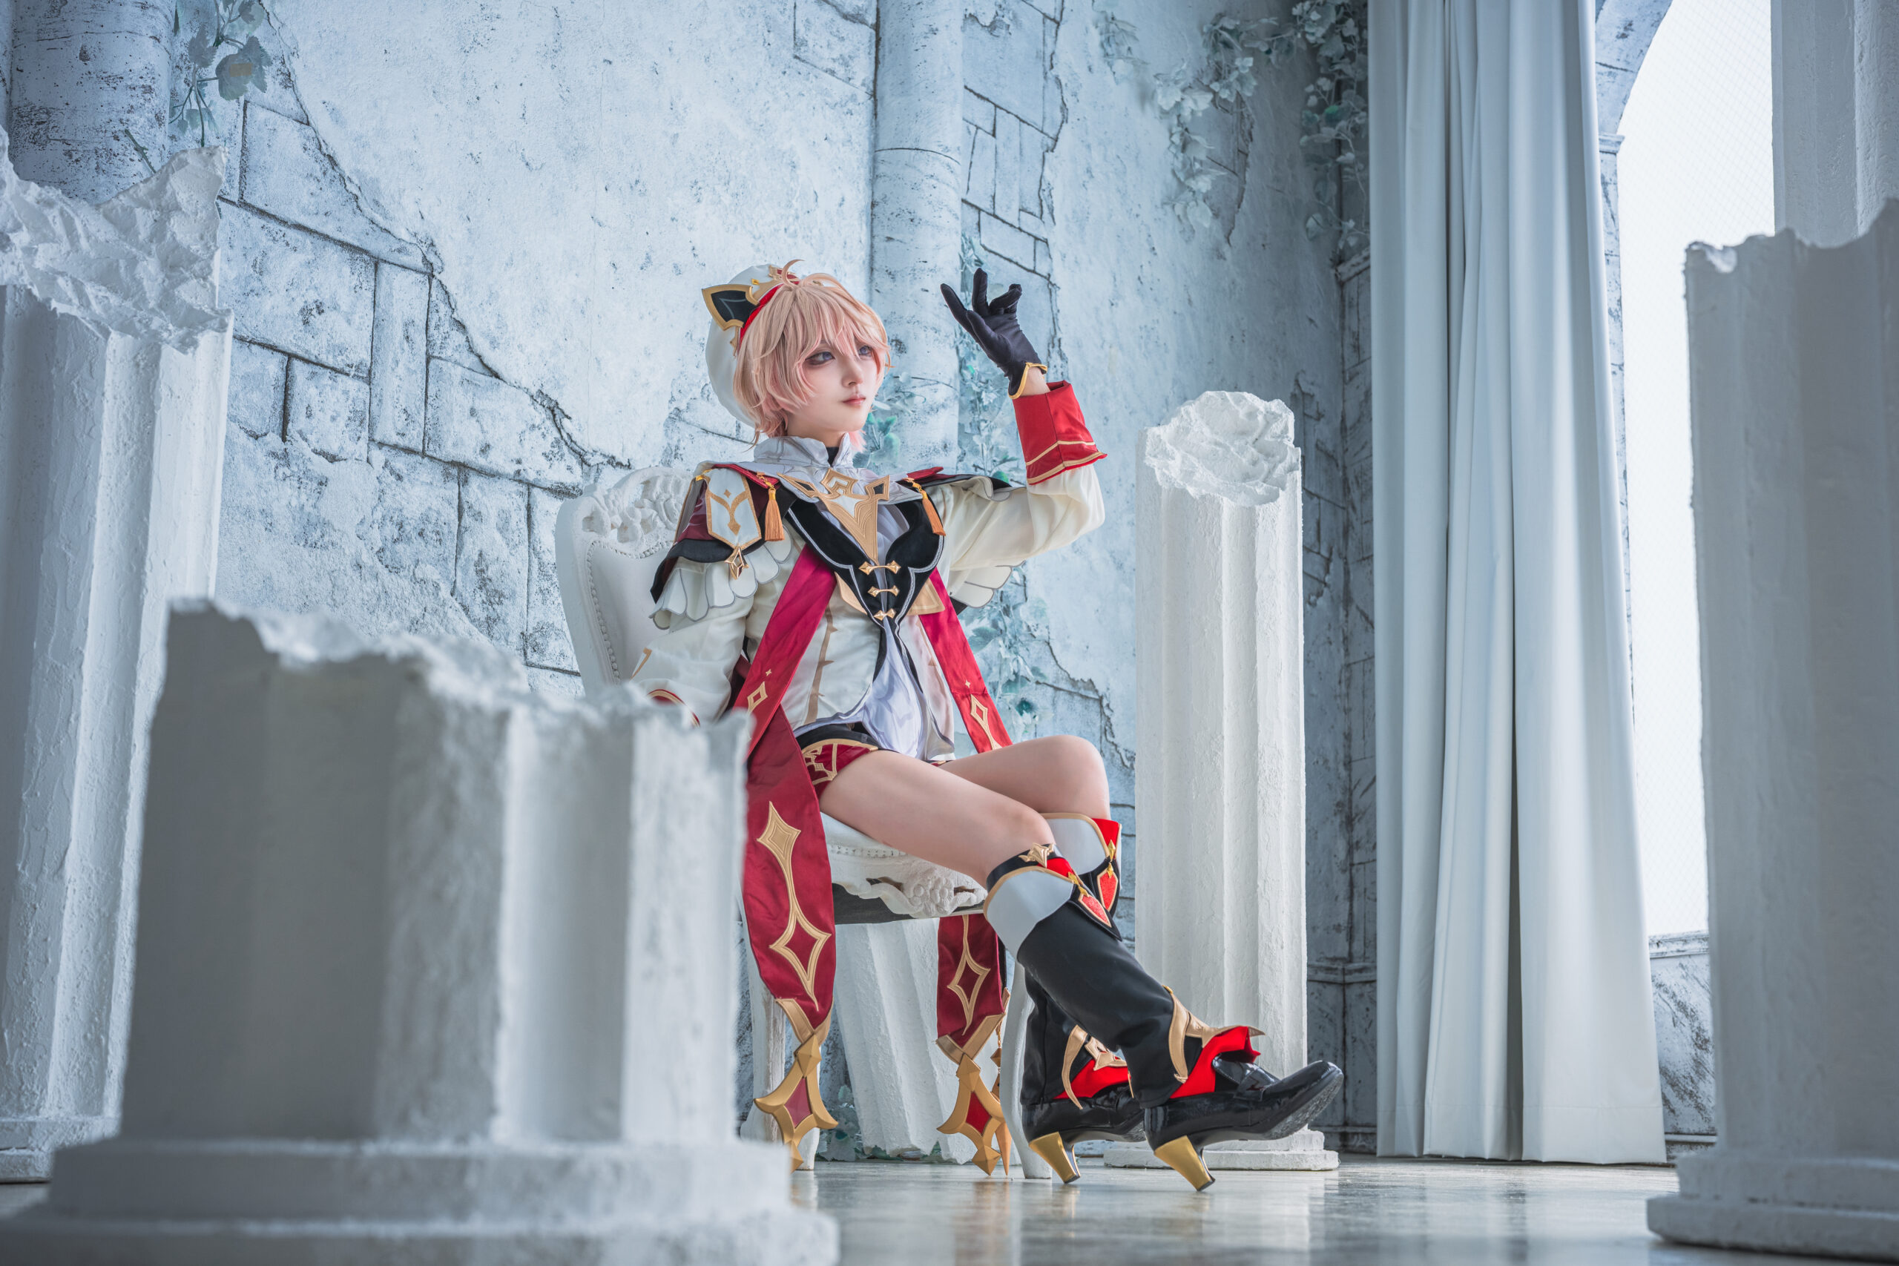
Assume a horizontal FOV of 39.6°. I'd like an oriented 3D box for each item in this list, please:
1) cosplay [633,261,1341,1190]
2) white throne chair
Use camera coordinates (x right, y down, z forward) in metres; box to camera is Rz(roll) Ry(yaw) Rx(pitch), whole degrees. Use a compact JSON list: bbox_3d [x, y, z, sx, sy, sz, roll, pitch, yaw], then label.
[{"bbox_3d":[0.115,0.085,3.630,0.690,1.310,1.100,9,-14,-38],"label":"cosplay"},{"bbox_3d":[-0.220,0.233,3.820,0.610,1.090,0.650,9,-14,-38],"label":"white throne chair"}]

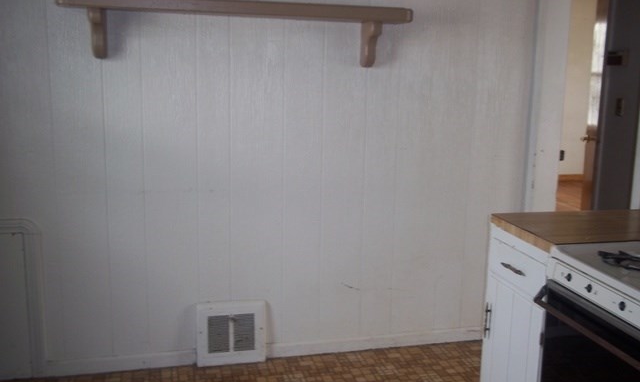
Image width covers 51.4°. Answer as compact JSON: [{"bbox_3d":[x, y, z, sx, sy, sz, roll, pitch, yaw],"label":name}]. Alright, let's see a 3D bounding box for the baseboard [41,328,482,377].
[{"bbox_3d":[-0.127,0.797,3.340,2.338,0.070,0.015,-1,10,-14],"label":"baseboard"}]

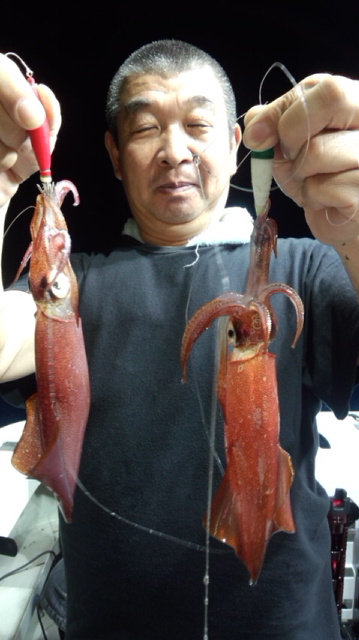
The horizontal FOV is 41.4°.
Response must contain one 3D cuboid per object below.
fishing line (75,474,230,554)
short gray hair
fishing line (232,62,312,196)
[{"bbox_3d":[-0.022,0.158,0.385,0.125,0.060,0.040,0,9,0],"label":"fishing line"},{"bbox_3d":[-0.011,-0.294,0.630,0.168,0.150,0.188,-2,9,-1],"label":"short gray hair"},{"bbox_3d":[0.072,-0.148,0.370,0.062,0.098,0.050,0,9,0],"label":"fishing line"}]

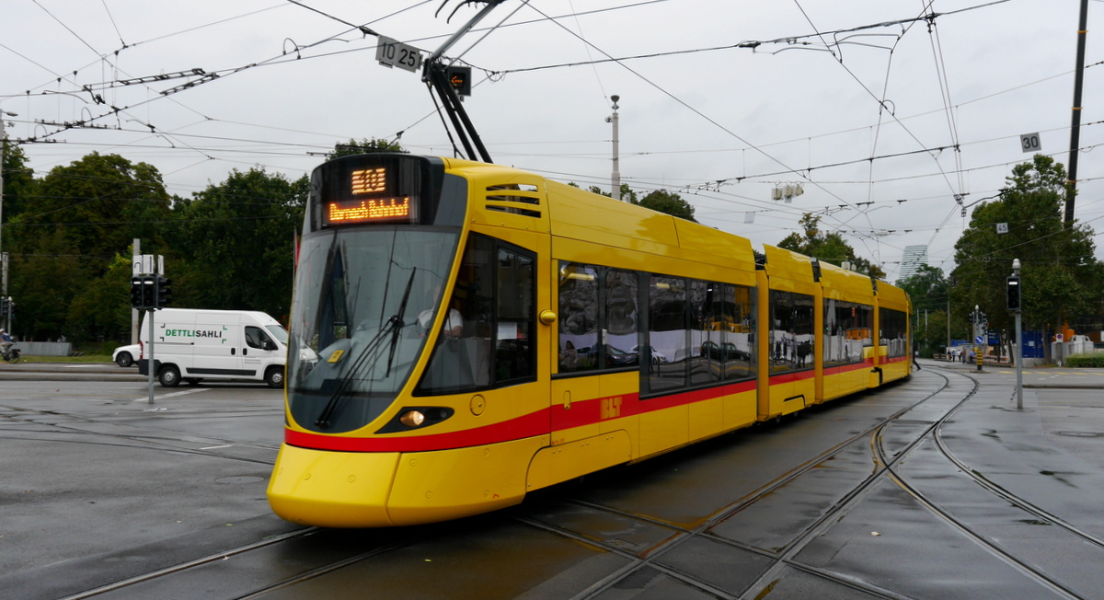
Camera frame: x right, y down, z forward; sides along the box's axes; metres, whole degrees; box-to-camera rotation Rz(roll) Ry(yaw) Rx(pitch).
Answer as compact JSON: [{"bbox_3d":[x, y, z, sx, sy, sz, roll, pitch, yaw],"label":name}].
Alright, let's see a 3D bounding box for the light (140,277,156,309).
[{"bbox_3d":[-10.499,-0.180,23.250,0.340,0.860,0.380,1,-3,-21],"label":"light"}]

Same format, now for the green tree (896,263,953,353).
[{"bbox_3d":[43.759,1.244,105.000,6.900,10.700,6.800,-1,-2,18],"label":"green tree"}]

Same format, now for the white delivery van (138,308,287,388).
[{"bbox_3d":[-10.500,1.580,29.500,5.450,2.520,2.120,0,-2,2],"label":"white delivery van"}]

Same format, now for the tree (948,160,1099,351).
[{"bbox_3d":[33.859,-2.868,64.000,10.500,14.800,10.000,-1,-2,18],"label":"tree"}]

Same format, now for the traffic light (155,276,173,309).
[{"bbox_3d":[-10.162,-0.181,23.400,0.420,0.860,0.340,0,-2,5],"label":"traffic light"}]

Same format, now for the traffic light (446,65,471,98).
[{"bbox_3d":[-1.359,-3.174,13.000,0.380,0.440,0.250,0,-2,-7],"label":"traffic light"}]

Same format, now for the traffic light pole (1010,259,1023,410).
[{"bbox_3d":[11.701,0.842,22.400,0.220,3.750,0.220,-1,-2,18],"label":"traffic light pole"}]

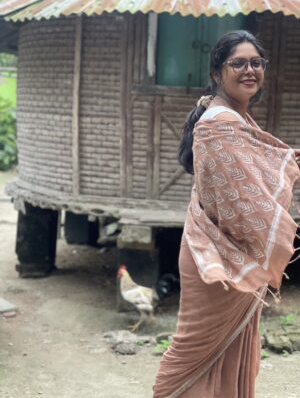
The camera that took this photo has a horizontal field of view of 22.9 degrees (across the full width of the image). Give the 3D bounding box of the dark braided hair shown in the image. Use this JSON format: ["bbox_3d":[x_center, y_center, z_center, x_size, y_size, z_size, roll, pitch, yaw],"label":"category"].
[{"bbox_3d":[0.234,-0.314,2.420,0.225,0.450,0.235,-5,11,-37],"label":"dark braided hair"}]

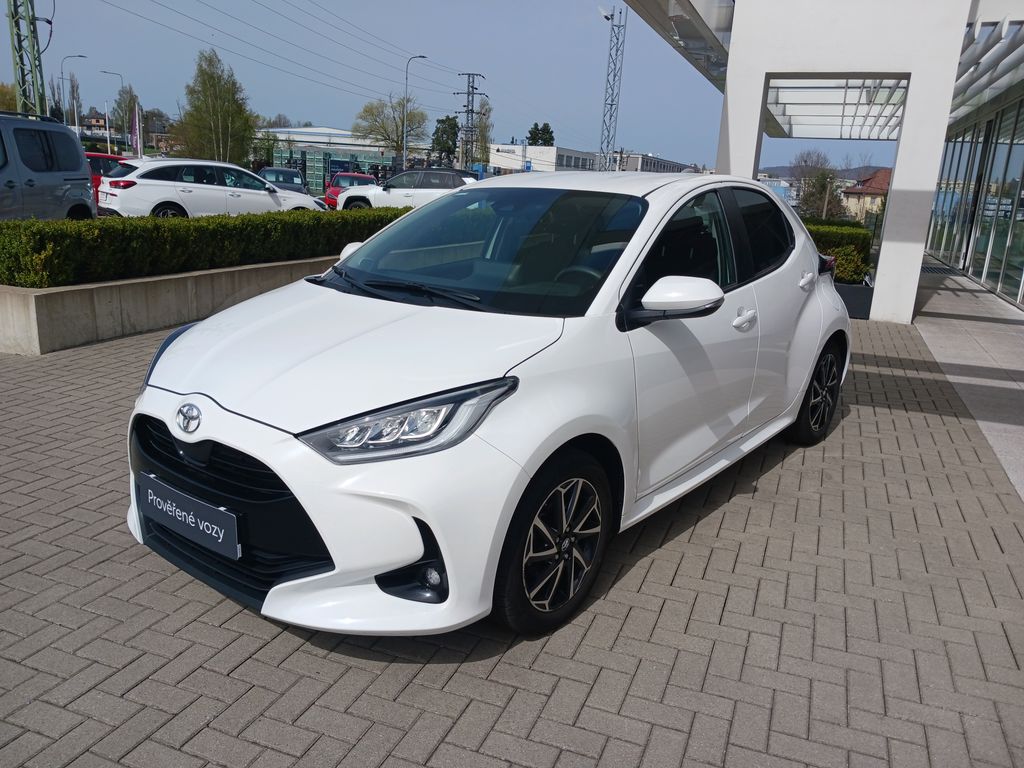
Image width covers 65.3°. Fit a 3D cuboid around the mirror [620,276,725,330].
[{"bbox_3d":[0.558,-0.267,2.722,0.240,0.180,0.240,12,18,36],"label":"mirror"}]

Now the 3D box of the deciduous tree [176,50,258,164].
[{"bbox_3d":[-19.658,-17.859,53.881,5.500,8.670,5.400,-2,15,-20],"label":"deciduous tree"}]

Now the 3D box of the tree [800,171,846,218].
[{"bbox_3d":[23.210,-13.664,60.586,3.700,4.900,3.700,8,15,19],"label":"tree"}]

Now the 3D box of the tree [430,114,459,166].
[{"bbox_3d":[-7.617,-26.352,90.995,3.500,8.280,3.400,2,14,-5],"label":"tree"}]

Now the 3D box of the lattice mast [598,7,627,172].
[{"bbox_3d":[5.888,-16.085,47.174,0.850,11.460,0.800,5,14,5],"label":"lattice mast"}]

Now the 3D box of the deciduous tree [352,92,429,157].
[{"bbox_3d":[-9.620,-18.585,62.959,5.750,8.020,5.750,1,14,-9],"label":"deciduous tree"}]

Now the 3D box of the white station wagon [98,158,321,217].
[{"bbox_3d":[-6.123,-3.937,16.790,4.585,1.475,1.795,-7,18,-37],"label":"white station wagon"}]

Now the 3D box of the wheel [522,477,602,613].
[{"bbox_3d":[0.115,0.492,2.543,0.150,0.430,0.430,12,18,36],"label":"wheel"}]

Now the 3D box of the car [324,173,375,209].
[{"bbox_3d":[-5.467,-6.699,27.899,1.790,1.510,4.250,2,14,-5],"label":"car"}]

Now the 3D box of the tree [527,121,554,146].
[{"bbox_3d":[4.520,-38.418,136.510,5.000,12.620,5.000,3,14,1],"label":"tree"}]

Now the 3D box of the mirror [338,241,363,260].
[{"bbox_3d":[-0.721,-0.593,3.776,0.240,0.150,0.160,14,18,36],"label":"mirror"}]

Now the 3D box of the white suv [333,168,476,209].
[{"bbox_3d":[-3.188,-5.841,25.031,4.600,1.685,1.855,5,14,7],"label":"white suv"}]

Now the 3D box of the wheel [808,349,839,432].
[{"bbox_3d":[1.694,0.040,4.507,0.150,0.430,0.430,12,18,36],"label":"wheel"}]

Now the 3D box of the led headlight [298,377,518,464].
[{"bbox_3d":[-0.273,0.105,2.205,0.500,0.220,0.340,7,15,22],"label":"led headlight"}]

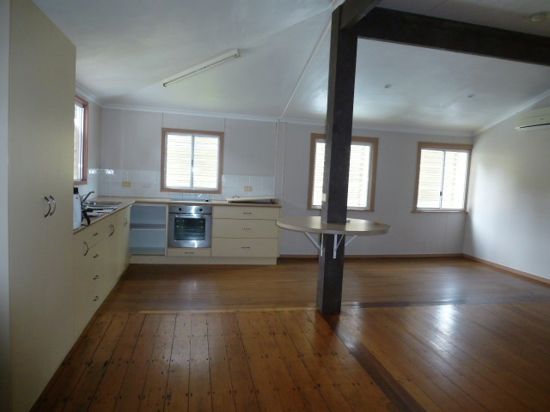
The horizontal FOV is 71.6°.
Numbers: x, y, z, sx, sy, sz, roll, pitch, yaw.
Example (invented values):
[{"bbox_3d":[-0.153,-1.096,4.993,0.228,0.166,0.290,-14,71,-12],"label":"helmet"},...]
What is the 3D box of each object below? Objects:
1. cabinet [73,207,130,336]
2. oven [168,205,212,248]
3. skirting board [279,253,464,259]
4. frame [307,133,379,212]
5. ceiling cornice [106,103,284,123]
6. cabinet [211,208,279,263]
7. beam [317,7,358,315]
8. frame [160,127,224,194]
[{"bbox_3d":[-1.910,0.491,3.717,0.600,0.880,2.650,2,4,-13],"label":"cabinet"},{"bbox_3d":[-1.250,0.280,5.646,0.598,0.599,0.550,2,4,-13],"label":"oven"},{"bbox_3d":[1.777,0.868,6.712,3.610,0.065,0.020,2,4,-13],"label":"skirting board"},{"bbox_3d":[1.164,-0.546,6.475,1.215,1.272,0.080,2,4,-13],"label":"frame"},{"bbox_3d":[-1.250,-1.418,5.827,2.700,0.085,0.080,2,4,-13],"label":"ceiling cornice"},{"bbox_3d":[-0.482,0.418,5.844,0.965,0.870,0.580,2,4,-13],"label":"cabinet"},{"bbox_3d":[0.600,-0.400,3.715,0.190,2.888,0.170,2,4,-13],"label":"beam"},{"bbox_3d":[-1.274,-0.680,5.920,0.938,0.968,0.080,2,4,-13],"label":"frame"}]

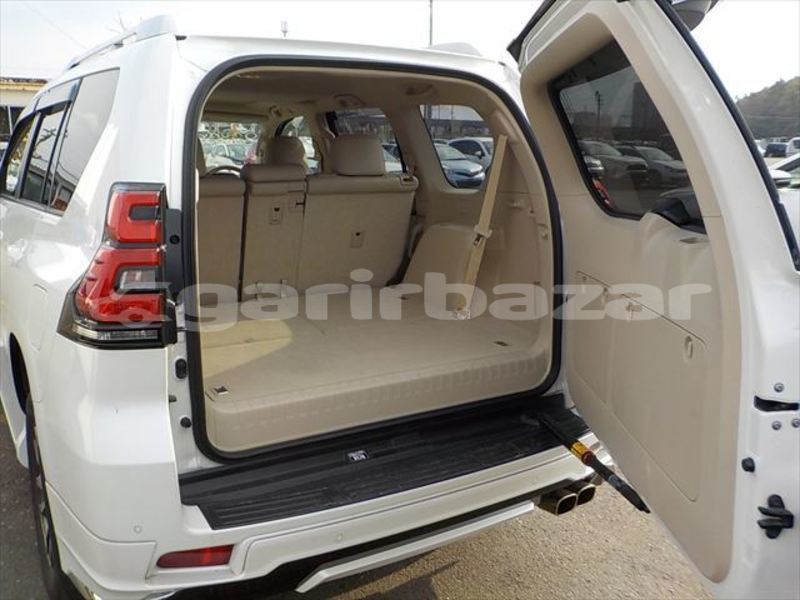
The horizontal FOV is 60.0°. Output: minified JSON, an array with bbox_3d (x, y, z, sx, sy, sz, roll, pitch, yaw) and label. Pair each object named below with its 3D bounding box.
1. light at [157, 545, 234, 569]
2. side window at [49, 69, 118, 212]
[{"bbox_3d":[-0.492,0.615,1.667,0.185,0.052,0.035,-4,14,-18],"label":"light"},{"bbox_3d":[-0.950,-0.460,2.054,0.030,0.420,0.600,14,3,-35],"label":"side window"}]

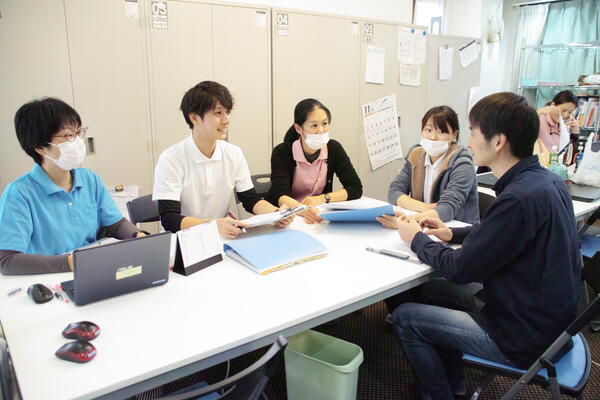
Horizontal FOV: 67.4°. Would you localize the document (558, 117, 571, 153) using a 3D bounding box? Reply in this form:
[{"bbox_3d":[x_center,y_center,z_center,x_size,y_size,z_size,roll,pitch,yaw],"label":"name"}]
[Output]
[{"bbox_3d":[1.848,-0.459,3.150,0.010,0.260,0.160,1,14,-21],"label":"document"}]

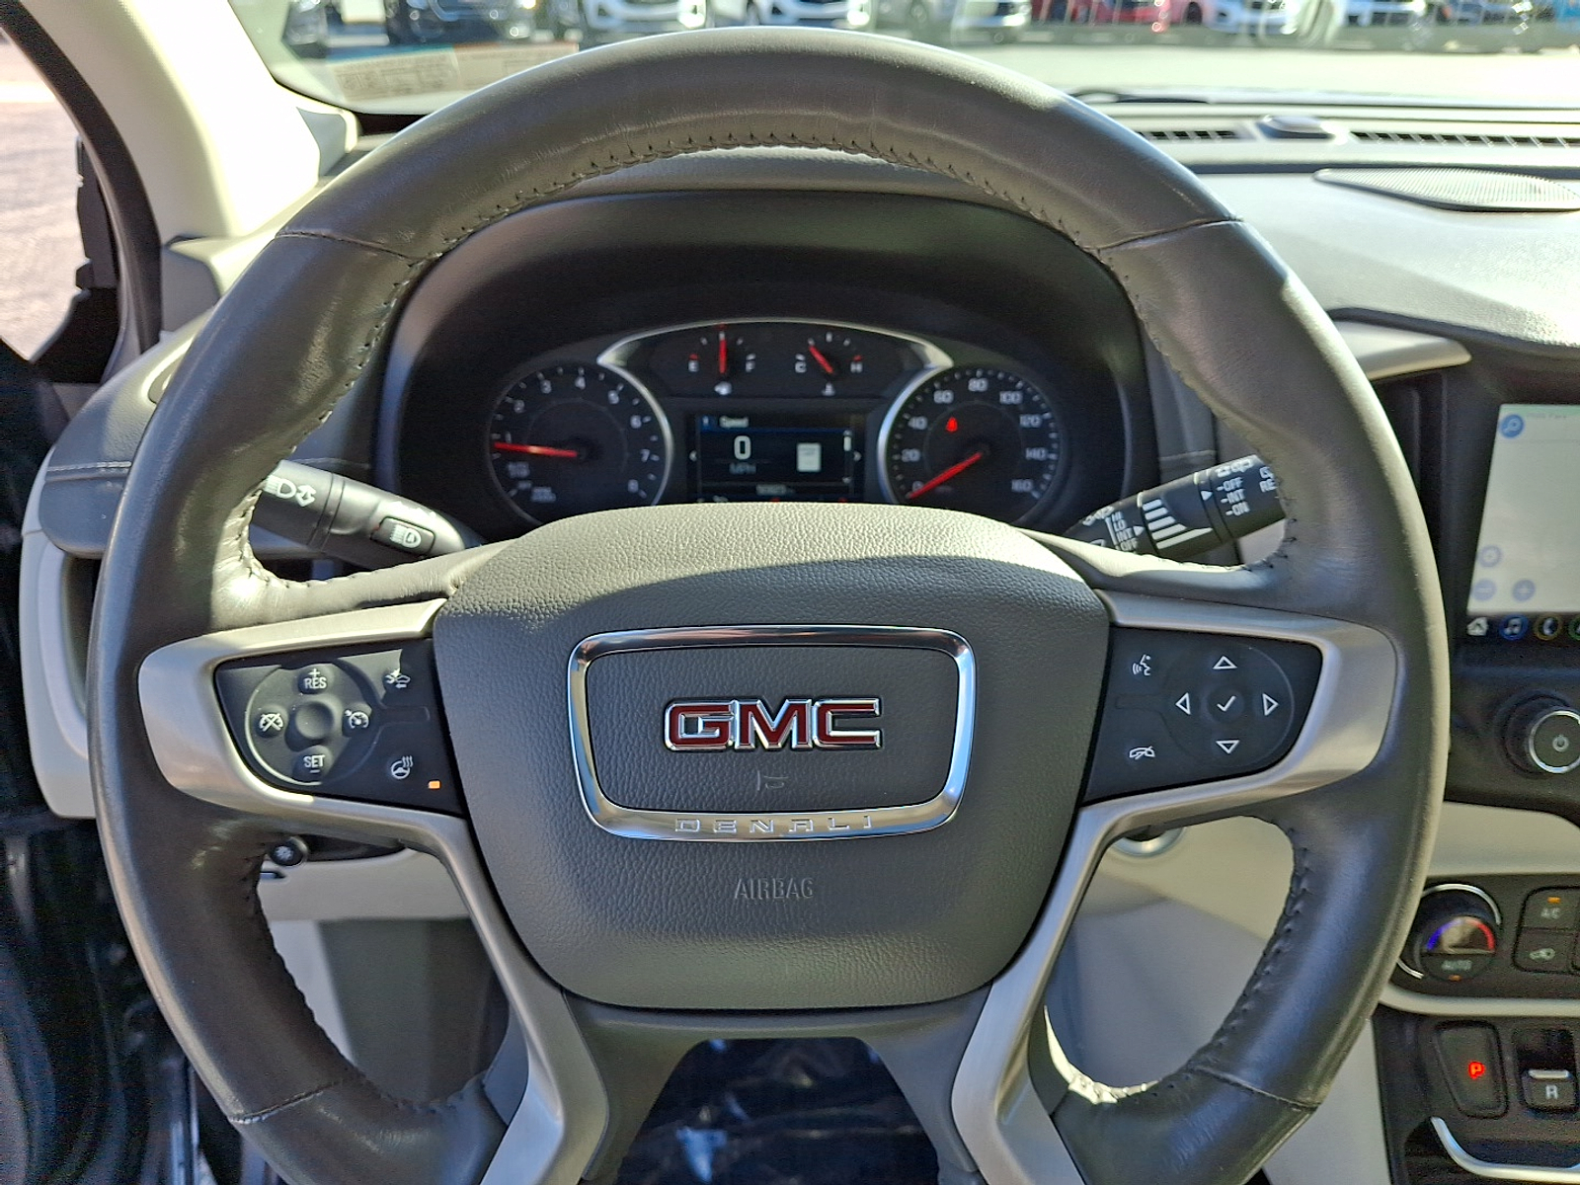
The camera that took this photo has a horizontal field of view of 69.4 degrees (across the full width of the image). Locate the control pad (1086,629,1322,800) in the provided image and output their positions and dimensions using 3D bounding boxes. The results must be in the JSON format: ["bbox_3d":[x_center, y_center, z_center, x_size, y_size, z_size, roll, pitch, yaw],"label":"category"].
[{"bbox_3d":[0.122,0.036,0.335,0.068,0.049,0.015,0,3,7],"label":"control pad"}]

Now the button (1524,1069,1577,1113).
[{"bbox_3d":[0.344,0.226,0.516,0.022,0.018,0.012,0,-7,0],"label":"button"}]

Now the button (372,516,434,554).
[{"bbox_3d":[-0.134,-0.020,0.395,0.019,0.009,0.005,16,-6,-3],"label":"button"}]

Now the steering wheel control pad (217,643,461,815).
[{"bbox_3d":[-0.133,0.040,0.335,0.071,0.049,0.015,-1,3,-7],"label":"steering wheel control pad"}]

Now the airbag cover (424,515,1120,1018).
[{"bbox_3d":[-0.006,0.047,0.344,0.198,0.147,0.045,-1,3,0],"label":"airbag cover"}]

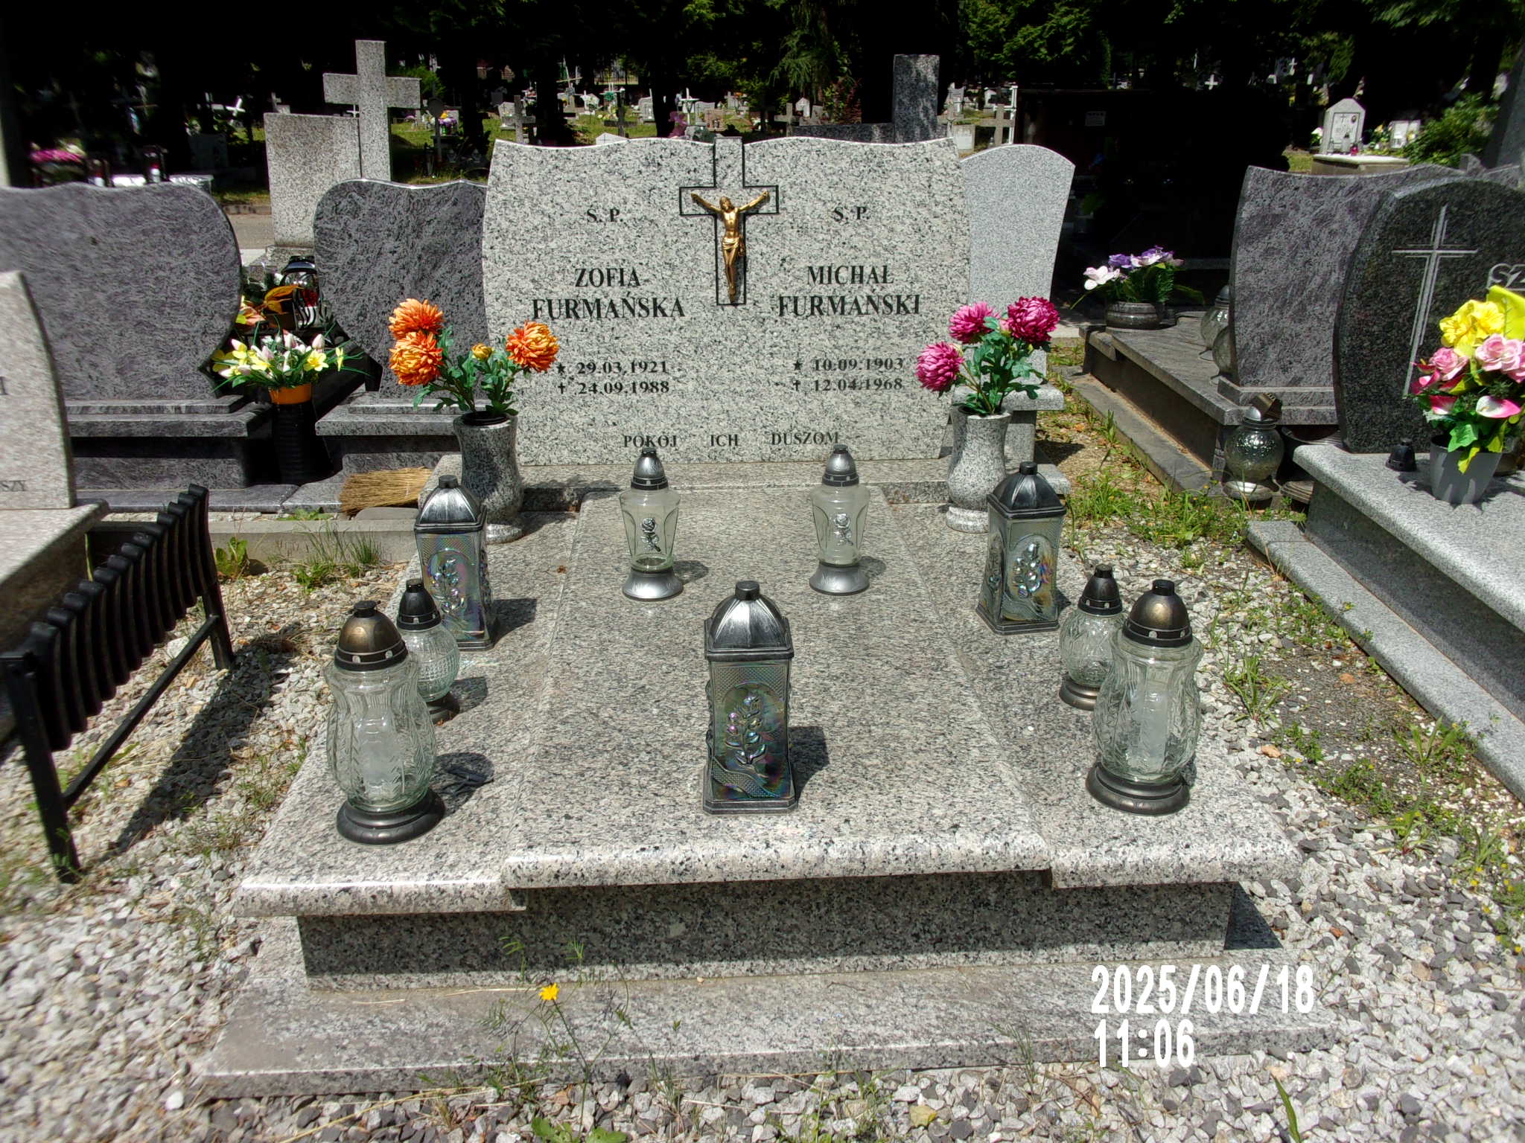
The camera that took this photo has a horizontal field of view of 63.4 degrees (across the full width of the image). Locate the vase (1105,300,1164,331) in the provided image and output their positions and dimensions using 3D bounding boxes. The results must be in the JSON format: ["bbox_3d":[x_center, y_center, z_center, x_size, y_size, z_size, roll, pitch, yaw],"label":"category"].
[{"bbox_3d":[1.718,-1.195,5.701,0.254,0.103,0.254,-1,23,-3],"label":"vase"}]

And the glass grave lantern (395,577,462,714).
[{"bbox_3d":[-0.647,0.135,2.345,0.122,0.260,0.122,-2,22,-3],"label":"glass grave lantern"}]

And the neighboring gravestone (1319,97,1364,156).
[{"bbox_3d":[7.751,-5.920,16.396,0.560,0.700,0.100,-8,24,-18],"label":"neighboring gravestone"}]

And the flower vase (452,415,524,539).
[{"bbox_3d":[-0.682,-0.234,3.102,0.154,0.305,0.154,-1,23,-3],"label":"flower vase"}]

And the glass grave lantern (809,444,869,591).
[{"bbox_3d":[0.171,-0.120,2.690,0.133,0.311,0.133,-1,23,-3],"label":"glass grave lantern"}]

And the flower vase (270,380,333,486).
[{"bbox_3d":[-1.516,-0.455,4.031,0.150,0.313,0.150,-2,22,-3],"label":"flower vase"}]

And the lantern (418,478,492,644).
[{"bbox_3d":[-0.634,-0.026,2.554,0.145,0.353,0.145,-2,23,-6],"label":"lantern"}]

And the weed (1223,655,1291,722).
[{"bbox_3d":[1.131,0.274,2.837,0.151,0.108,0.130,-1,23,-3],"label":"weed"}]

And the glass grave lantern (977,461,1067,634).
[{"bbox_3d":[0.557,-0.060,2.635,0.145,0.353,0.145,-5,23,-12],"label":"glass grave lantern"}]

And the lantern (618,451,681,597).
[{"bbox_3d":[-0.256,-0.119,2.795,0.142,0.320,0.142,-2,22,-3],"label":"lantern"}]

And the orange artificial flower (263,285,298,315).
[{"bbox_3d":[-1.828,-1.033,4.679,0.135,0.110,0.120,-2,22,-3],"label":"orange artificial flower"}]

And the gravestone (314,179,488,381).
[{"bbox_3d":[-0.960,-0.909,3.965,0.920,0.680,0.090,-2,22,-3],"label":"gravestone"}]

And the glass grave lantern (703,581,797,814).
[{"bbox_3d":[-0.020,0.183,1.908,0.145,0.353,0.145,0,23,-1],"label":"glass grave lantern"}]

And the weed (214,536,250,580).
[{"bbox_3d":[-1.566,-0.040,3.633,0.115,0.120,0.110,-2,22,-3],"label":"weed"}]

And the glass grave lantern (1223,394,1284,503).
[{"bbox_3d":[1.641,-0.418,4.085,0.190,0.310,0.190,-2,22,-3],"label":"glass grave lantern"}]

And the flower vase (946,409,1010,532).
[{"bbox_3d":[0.570,-0.280,3.239,0.155,0.305,0.155,-2,22,-3],"label":"flower vase"}]

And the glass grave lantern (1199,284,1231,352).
[{"bbox_3d":[1.748,-0.959,4.643,0.200,0.228,0.200,-2,22,-3],"label":"glass grave lantern"}]

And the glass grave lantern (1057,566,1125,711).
[{"bbox_3d":[0.625,0.118,2.311,0.127,0.265,0.127,-1,23,-3],"label":"glass grave lantern"}]

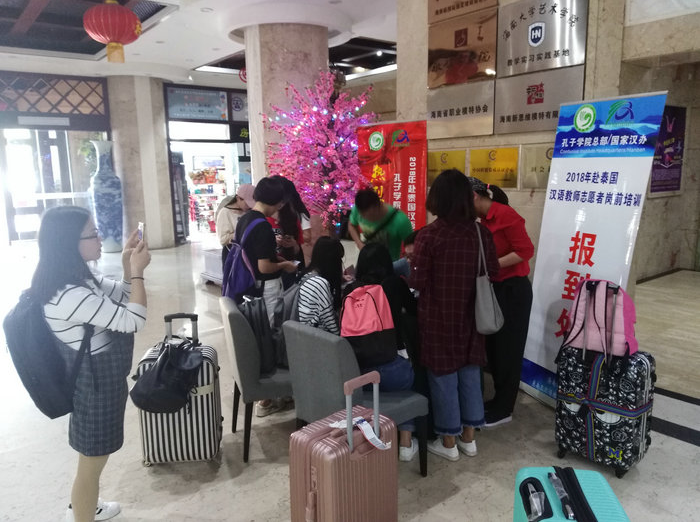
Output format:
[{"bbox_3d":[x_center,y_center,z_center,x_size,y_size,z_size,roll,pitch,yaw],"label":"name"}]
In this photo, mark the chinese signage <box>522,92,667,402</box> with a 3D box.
[{"bbox_3d":[1.524,0.007,3.442,0.100,2.050,0.800,2,10,-21],"label":"chinese signage"}]

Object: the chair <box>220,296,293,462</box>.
[{"bbox_3d":[-0.471,0.660,3.163,0.580,0.910,0.450,-4,10,-17],"label":"chair"}]

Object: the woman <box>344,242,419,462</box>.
[{"bbox_3d":[0.208,0.517,2.979,0.460,1.250,0.650,4,11,28],"label":"woman"}]

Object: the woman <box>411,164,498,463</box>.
[{"bbox_3d":[0.594,0.315,2.988,0.480,1.630,0.380,-5,10,-22],"label":"woman"}]

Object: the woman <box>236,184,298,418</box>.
[{"bbox_3d":[-0.550,0.264,3.500,0.420,1.610,0.450,-6,10,-26],"label":"woman"}]

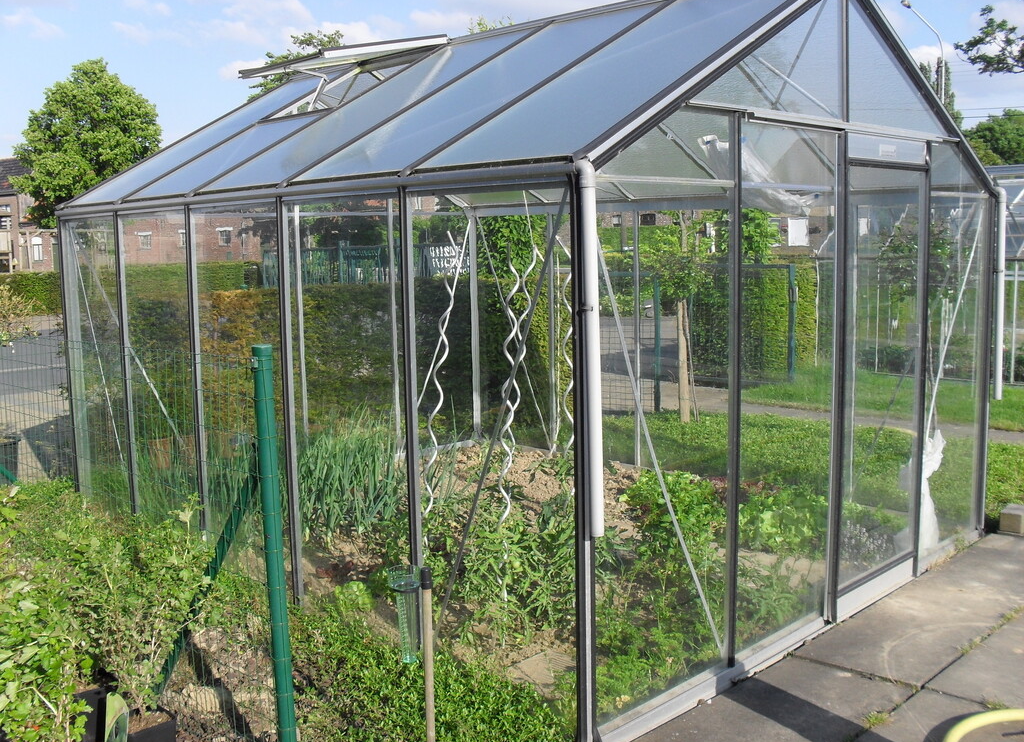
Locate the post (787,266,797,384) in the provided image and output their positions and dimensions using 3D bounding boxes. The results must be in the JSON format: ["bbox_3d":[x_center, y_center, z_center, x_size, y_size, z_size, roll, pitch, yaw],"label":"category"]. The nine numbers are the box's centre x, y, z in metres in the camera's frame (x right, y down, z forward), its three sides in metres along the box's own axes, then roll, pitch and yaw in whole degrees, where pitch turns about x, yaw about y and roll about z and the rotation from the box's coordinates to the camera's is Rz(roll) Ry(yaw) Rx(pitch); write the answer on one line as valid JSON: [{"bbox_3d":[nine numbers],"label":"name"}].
[{"bbox_3d":[2.851,-0.484,10.550,0.060,1.230,0.060,-1,7,0],"label":"post"}]

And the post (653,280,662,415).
[{"bbox_3d":[1.257,-0.232,8.960,0.058,1.220,0.058,-1,7,0],"label":"post"}]

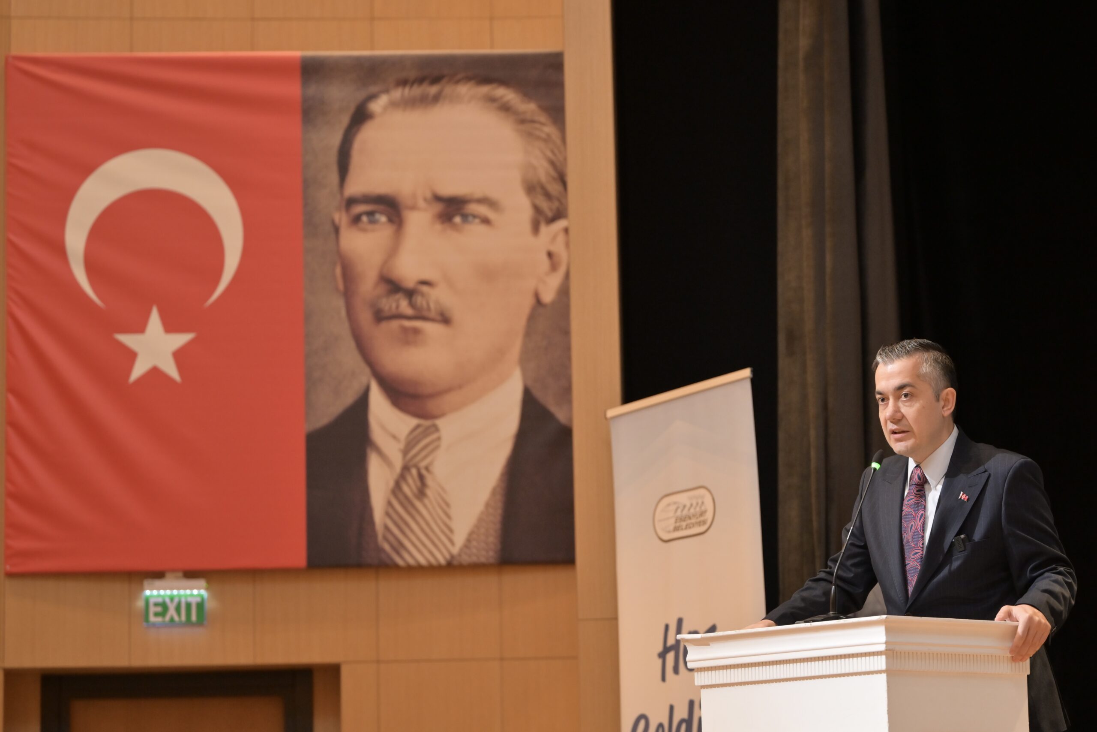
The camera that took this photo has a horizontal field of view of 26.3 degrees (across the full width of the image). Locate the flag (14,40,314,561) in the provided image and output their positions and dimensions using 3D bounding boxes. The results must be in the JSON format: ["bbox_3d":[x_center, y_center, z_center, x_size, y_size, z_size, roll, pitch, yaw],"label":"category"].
[{"bbox_3d":[-1.687,-0.233,10.060,1.280,2.230,0.030,-1,-8,-4],"label":"flag"}]

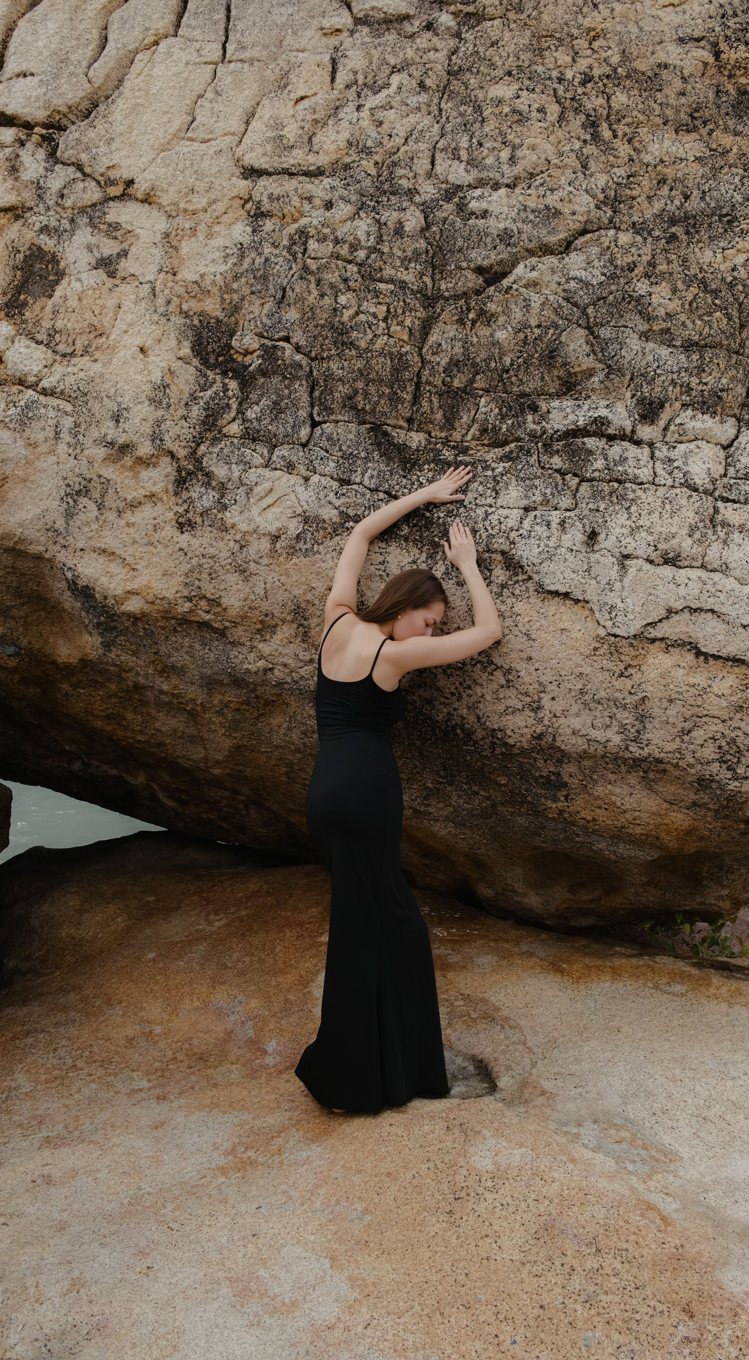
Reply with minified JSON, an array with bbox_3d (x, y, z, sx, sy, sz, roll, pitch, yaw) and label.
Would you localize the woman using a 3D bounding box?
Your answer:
[{"bbox_3d":[0.085,0.304,2.890,0.450,1.930,0.560,4,5,42],"label":"woman"}]

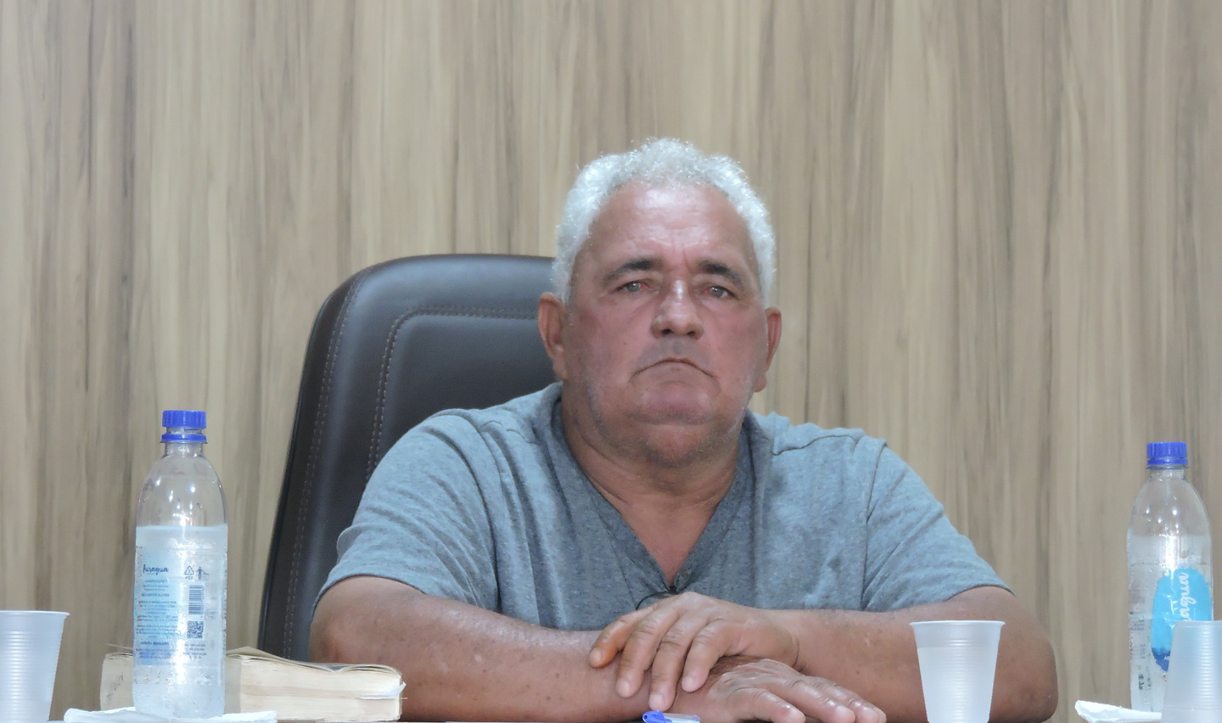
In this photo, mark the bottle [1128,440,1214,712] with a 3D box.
[{"bbox_3d":[0.421,0.166,4.910,0.065,0.211,0.065,0,-5,0],"label":"bottle"}]

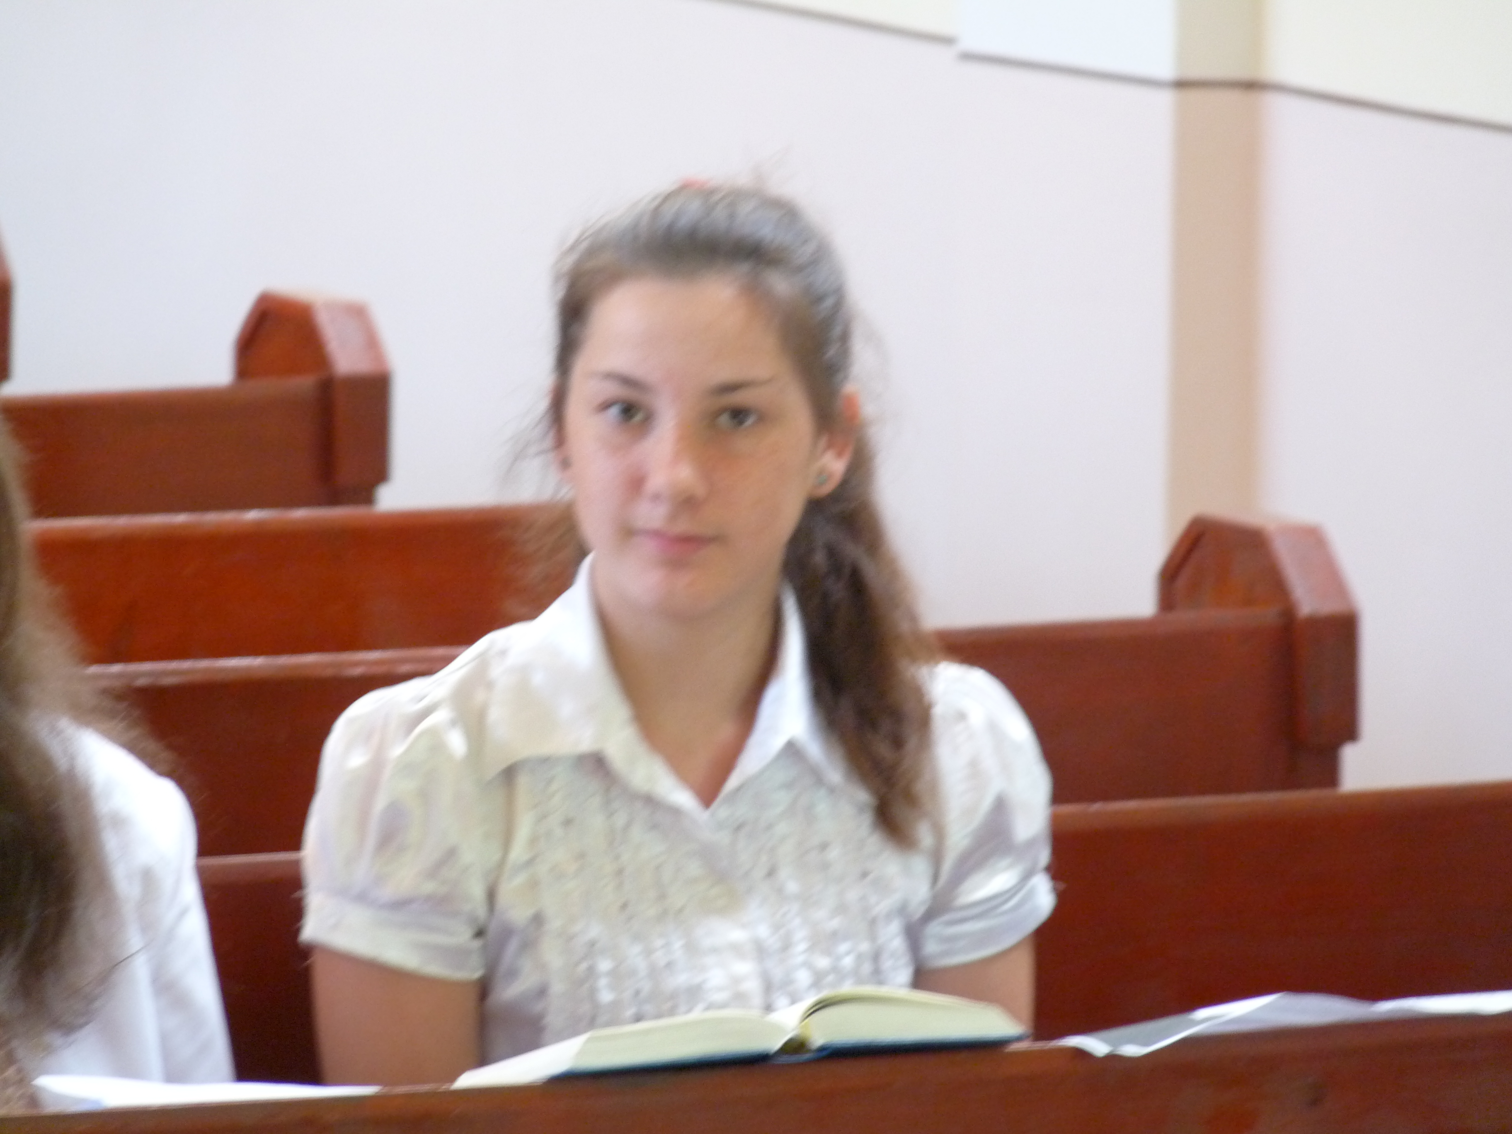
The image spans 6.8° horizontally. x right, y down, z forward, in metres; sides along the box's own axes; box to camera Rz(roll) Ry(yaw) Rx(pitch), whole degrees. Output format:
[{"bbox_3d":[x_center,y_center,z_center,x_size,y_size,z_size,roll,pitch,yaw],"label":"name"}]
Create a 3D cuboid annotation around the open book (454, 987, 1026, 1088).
[{"bbox_3d":[-0.016,0.239,6.310,0.255,0.034,0.170,-4,-8,-22],"label":"open book"}]

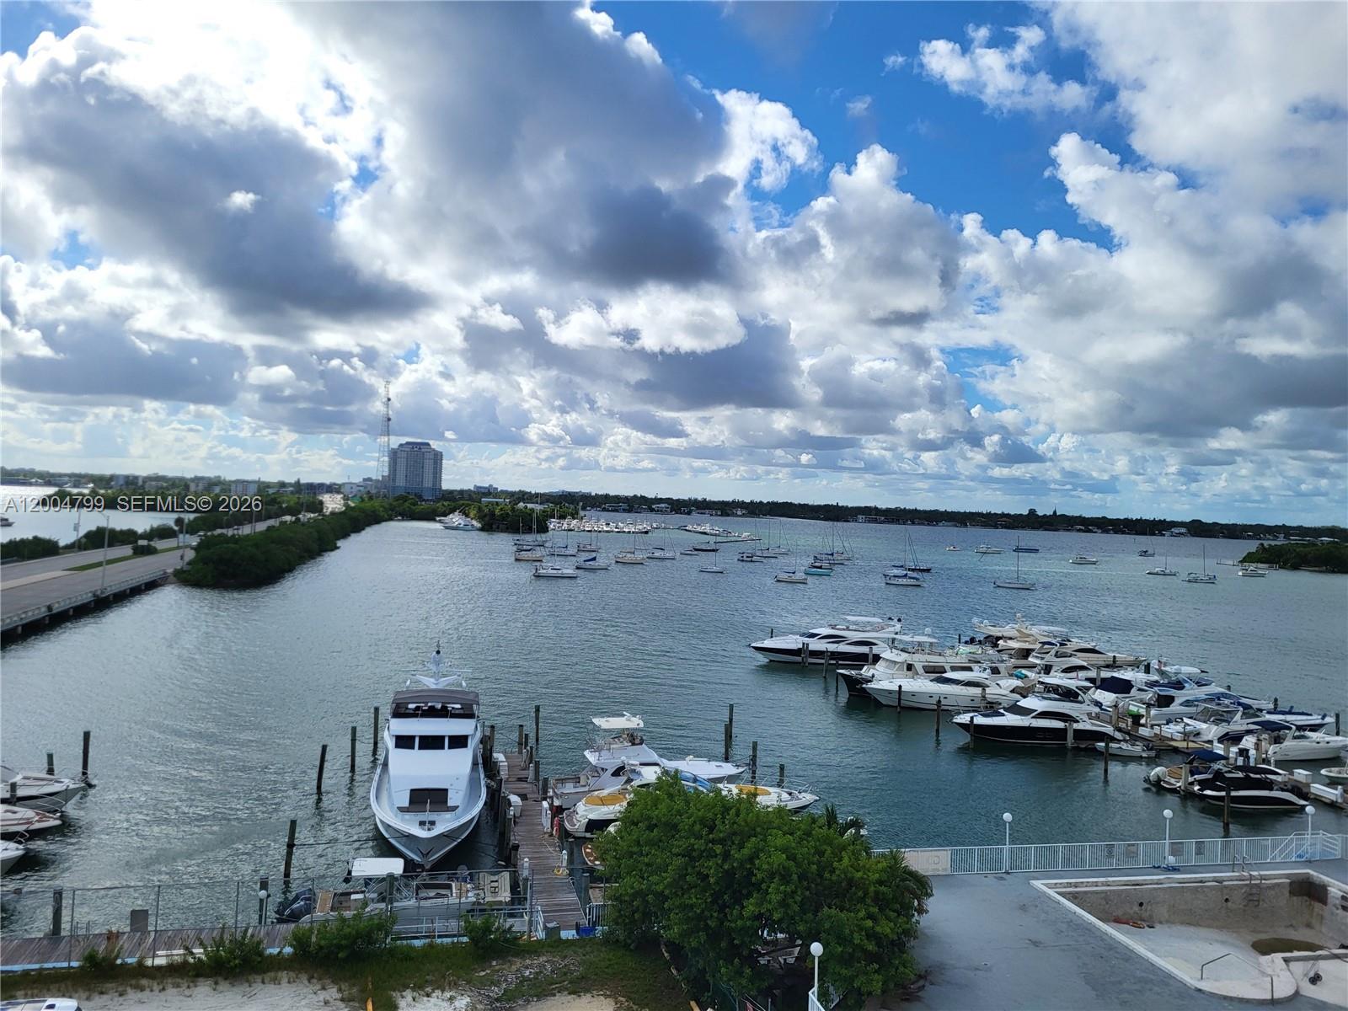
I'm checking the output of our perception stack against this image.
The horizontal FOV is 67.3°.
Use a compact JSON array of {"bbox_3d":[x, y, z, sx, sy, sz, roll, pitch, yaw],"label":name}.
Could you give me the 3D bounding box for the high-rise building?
[{"bbox_3d":[-308.995,-42.337,1215.000,58.000,72.000,27.000,2,0,-20],"label":"high-rise building"}]

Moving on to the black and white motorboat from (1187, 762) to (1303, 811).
[{"bbox_3d":[35.724,17.768,63.352,7.664,2.200,2.500,3,0,-12],"label":"black and white motorboat"}]

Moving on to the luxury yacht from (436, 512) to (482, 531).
[{"bbox_3d":[-93.709,7.944,446.000,17.500,6.800,5.200,2,1,-12],"label":"luxury yacht"}]

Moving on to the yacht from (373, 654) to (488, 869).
[{"bbox_3d":[-13.125,12.992,54.621,5.750,8.300,21.000,2,0,-12],"label":"yacht"}]

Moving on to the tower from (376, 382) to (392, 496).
[{"bbox_3d":[-297.699,-65.535,1040.000,15.500,121.000,14.500,2,1,0],"label":"tower"}]

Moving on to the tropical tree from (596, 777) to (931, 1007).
[{"bbox_3d":[3.108,13.102,36.991,11.500,6.300,9.500,2,0,-12],"label":"tropical tree"}]

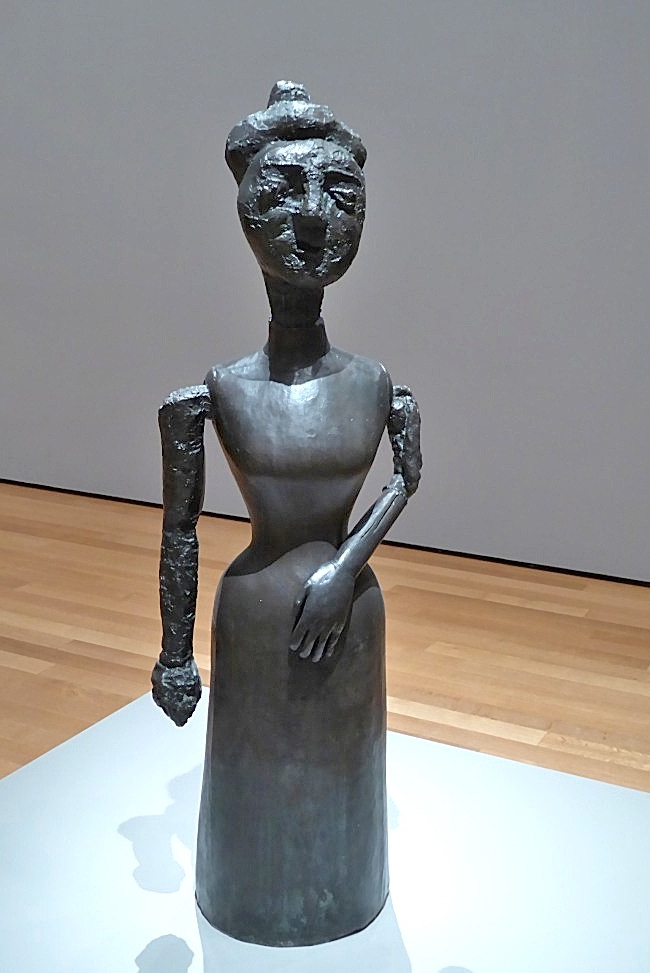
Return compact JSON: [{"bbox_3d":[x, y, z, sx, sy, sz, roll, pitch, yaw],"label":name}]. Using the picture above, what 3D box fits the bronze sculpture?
[{"bbox_3d":[-0.079,0.061,2.491,0.530,1.613,0.450,-1,14,-6],"label":"bronze sculpture"}]

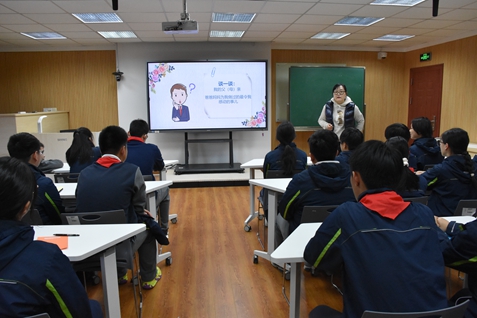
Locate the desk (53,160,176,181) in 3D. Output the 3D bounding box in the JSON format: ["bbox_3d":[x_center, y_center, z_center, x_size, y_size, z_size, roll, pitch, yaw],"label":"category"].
[{"bbox_3d":[-1.478,0.447,4.268,1.500,0.750,0.500,-2,9,-6],"label":"desk"}]

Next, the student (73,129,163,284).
[{"bbox_3d":[-0.889,0.418,2.657,0.510,1.310,0.740,-1,9,-2],"label":"student"}]

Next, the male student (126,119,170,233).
[{"bbox_3d":[-0.944,0.232,3.607,0.500,1.270,0.760,0,9,0],"label":"male student"}]

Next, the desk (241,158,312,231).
[{"bbox_3d":[0.619,0.399,4.115,1.220,0.750,0.430,-1,9,-5],"label":"desk"}]

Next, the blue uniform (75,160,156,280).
[{"bbox_3d":[-0.837,0.466,2.556,0.500,1.020,0.680,0,9,2],"label":"blue uniform"}]

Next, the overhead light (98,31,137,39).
[{"bbox_3d":[-2.010,-2.104,5.995,0.600,0.060,0.600,-1,9,-5],"label":"overhead light"}]

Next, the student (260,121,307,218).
[{"bbox_3d":[0.458,0.214,3.764,0.460,1.230,0.770,-1,9,-5],"label":"student"}]

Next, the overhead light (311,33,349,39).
[{"bbox_3d":[1.622,-2.153,6.271,0.590,0.060,0.590,-2,9,-6],"label":"overhead light"}]

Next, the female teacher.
[{"bbox_3d":[1.404,-0.190,4.893,0.600,1.650,0.380,3,10,19],"label":"female teacher"}]

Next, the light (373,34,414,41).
[{"bbox_3d":[2.789,-2.160,6.396,0.590,0.060,0.590,-2,9,-6],"label":"light"}]

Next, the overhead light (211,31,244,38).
[{"bbox_3d":[-0.187,-2.117,6.081,0.590,0.060,0.590,-2,9,-6],"label":"overhead light"}]

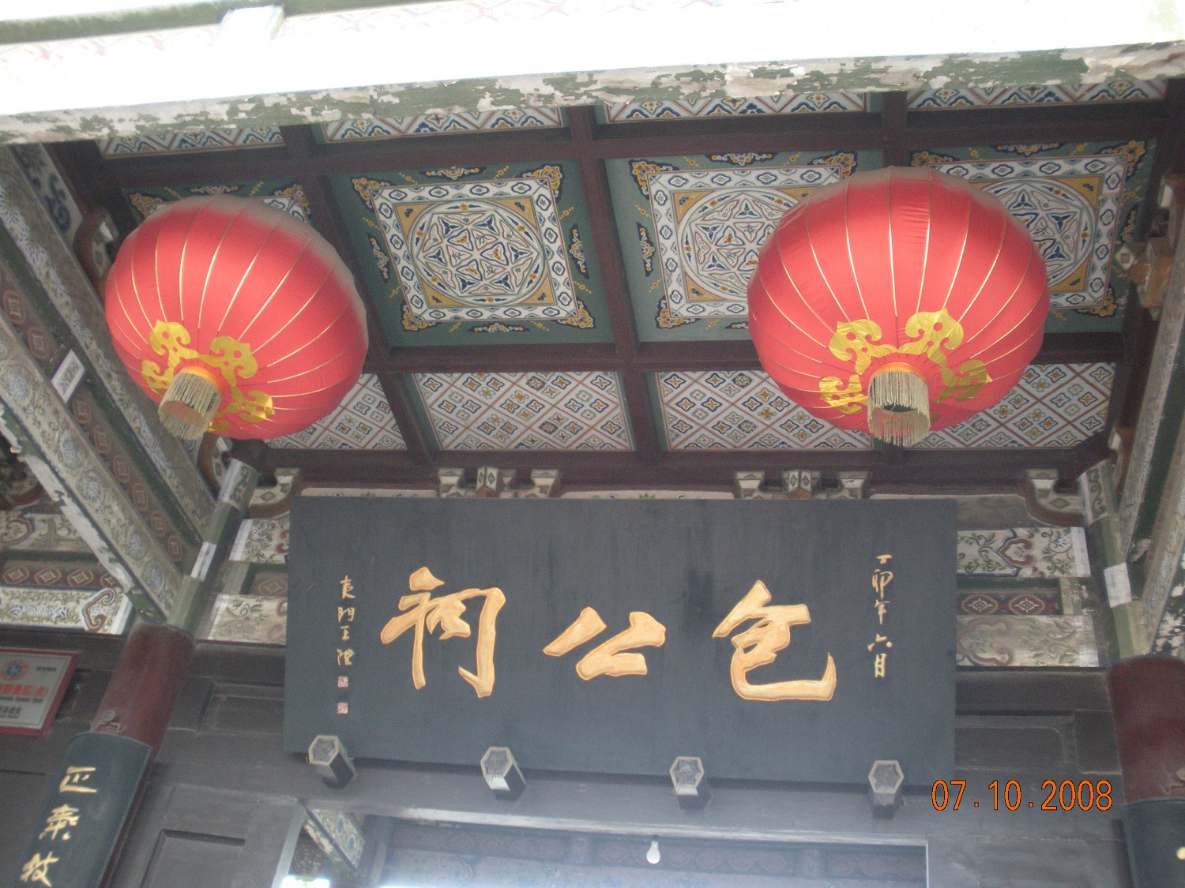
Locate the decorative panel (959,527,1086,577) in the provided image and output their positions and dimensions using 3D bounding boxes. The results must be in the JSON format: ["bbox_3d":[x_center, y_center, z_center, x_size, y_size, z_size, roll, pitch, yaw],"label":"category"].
[{"bbox_3d":[1.927,0.508,5.545,0.549,0.257,0.080,0,-39,12],"label":"decorative panel"}]

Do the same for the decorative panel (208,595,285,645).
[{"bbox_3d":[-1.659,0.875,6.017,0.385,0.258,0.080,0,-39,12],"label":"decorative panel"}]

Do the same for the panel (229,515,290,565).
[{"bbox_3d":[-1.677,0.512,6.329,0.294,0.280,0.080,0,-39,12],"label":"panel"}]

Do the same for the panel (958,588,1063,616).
[{"bbox_3d":[1.815,0.713,5.381,0.421,0.124,0.060,0,-39,12],"label":"panel"}]

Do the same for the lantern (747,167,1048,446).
[{"bbox_3d":[0.959,-0.386,3.906,0.946,0.874,0.946,0,-39,12],"label":"lantern"}]

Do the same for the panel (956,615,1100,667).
[{"bbox_3d":[1.845,0.860,5.258,0.556,0.250,0.080,0,-39,12],"label":"panel"}]

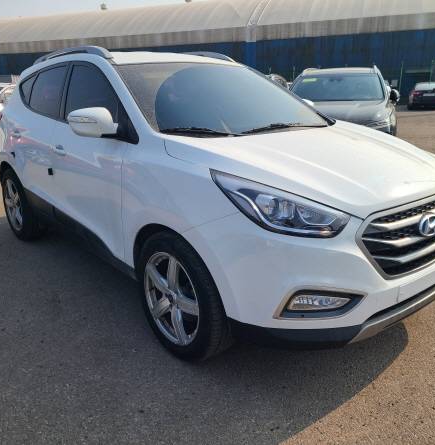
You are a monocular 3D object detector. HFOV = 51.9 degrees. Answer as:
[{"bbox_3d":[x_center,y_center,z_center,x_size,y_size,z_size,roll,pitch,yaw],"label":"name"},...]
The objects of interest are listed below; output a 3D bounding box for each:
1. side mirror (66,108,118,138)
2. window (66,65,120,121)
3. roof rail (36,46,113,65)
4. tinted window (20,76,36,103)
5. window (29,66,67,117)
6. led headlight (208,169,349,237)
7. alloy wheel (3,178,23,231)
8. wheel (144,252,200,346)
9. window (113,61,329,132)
[{"bbox_3d":[-0.698,-0.550,2.484,0.270,0.180,0.160,-14,21,-37],"label":"side mirror"},{"bbox_3d":[-0.830,-0.811,2.917,0.080,0.460,1.050,16,3,-43],"label":"window"},{"bbox_3d":[-1.181,-1.293,3.491,0.070,0.120,1.550,-14,21,-37],"label":"roof rail"},{"bbox_3d":[-1.718,-1.183,4.017,0.060,0.270,0.460,16,8,-38],"label":"tinted window"},{"bbox_3d":[-1.352,-1.023,3.541,0.070,0.400,0.860,16,6,-42],"label":"window"},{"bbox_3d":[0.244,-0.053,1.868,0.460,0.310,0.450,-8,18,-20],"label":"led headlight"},{"bbox_3d":[-1.858,-0.177,4.260,0.180,0.490,0.490,-14,21,-37],"label":"alloy wheel"},{"bbox_3d":[-0.178,0.371,2.299,0.180,0.490,0.490,-15,21,-38],"label":"wheel"},{"bbox_3d":[0.071,-0.828,2.941,1.460,0.140,0.980,-14,46,-37],"label":"window"}]

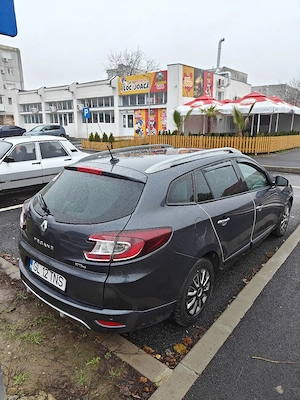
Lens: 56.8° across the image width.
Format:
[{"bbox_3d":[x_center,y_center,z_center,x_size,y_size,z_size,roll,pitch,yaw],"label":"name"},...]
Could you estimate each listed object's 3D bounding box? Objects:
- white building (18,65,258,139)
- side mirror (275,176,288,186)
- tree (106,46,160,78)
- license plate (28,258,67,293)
[{"bbox_3d":[-2.861,-11.833,37.696,26.200,5.900,17.800,10,17,35],"label":"white building"},{"bbox_3d":[1.737,-0.242,3.657,0.190,0.140,0.110,11,18,39],"label":"side mirror"},{"bbox_3d":[-2.655,-17.782,46.070,9.350,13.840,9.350,0,14,0],"label":"tree"},{"bbox_3d":[-0.820,0.588,2.201,0.520,0.115,0.015,11,12,39],"label":"license plate"}]

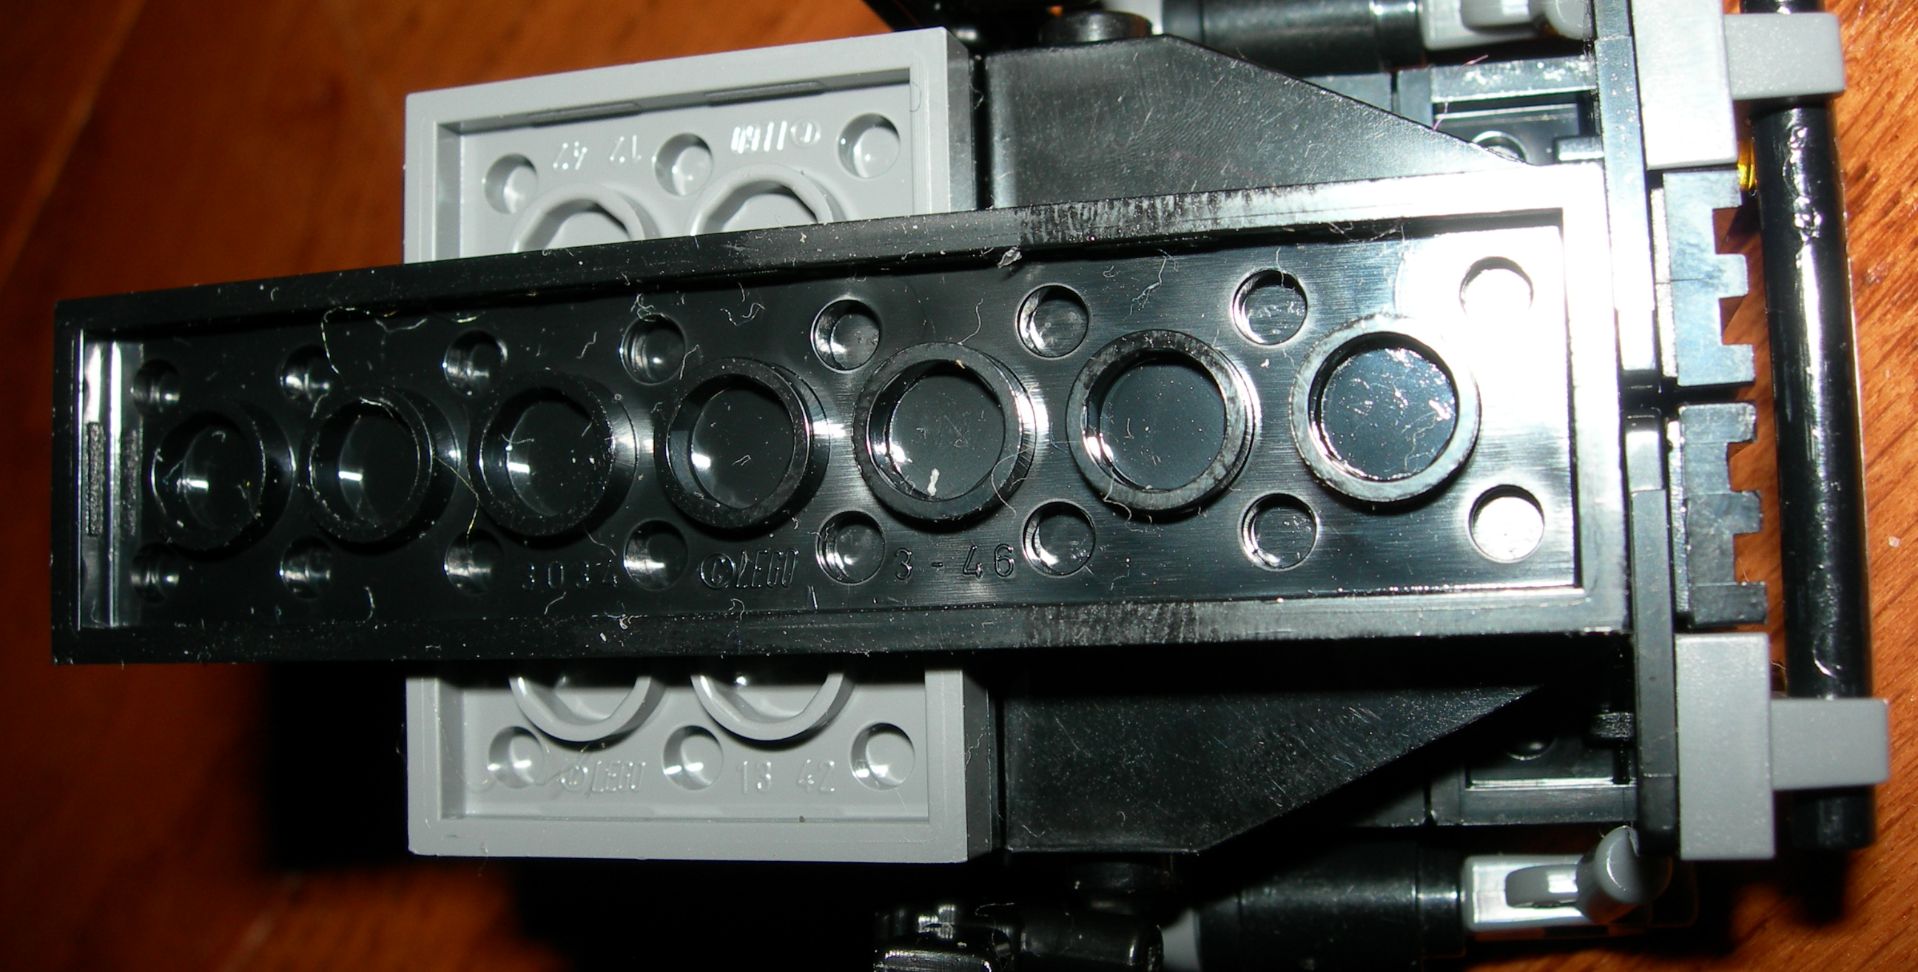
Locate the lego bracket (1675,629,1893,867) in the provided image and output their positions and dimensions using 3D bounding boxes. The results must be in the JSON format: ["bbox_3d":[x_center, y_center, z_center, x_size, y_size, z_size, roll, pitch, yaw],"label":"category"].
[{"bbox_3d":[0.030,0.009,0.077,0.007,0.008,0.008,-2,85,18],"label":"lego bracket"}]

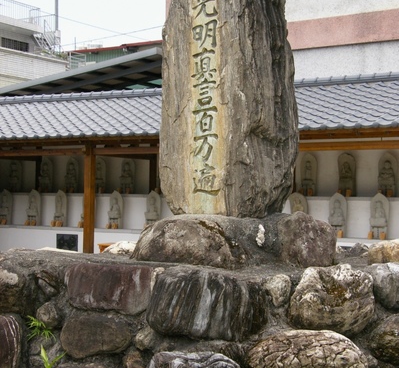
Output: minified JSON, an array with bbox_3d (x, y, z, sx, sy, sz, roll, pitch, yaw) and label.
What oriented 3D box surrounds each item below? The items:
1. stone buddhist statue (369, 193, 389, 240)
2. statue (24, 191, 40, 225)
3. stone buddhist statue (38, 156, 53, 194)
[{"bbox_3d":[2.514,0.457,12.094,0.250,0.650,0.160,0,0,30],"label":"stone buddhist statue"},{"bbox_3d":[-3.339,0.485,17.366,0.280,0.720,0.170,0,0,31],"label":"statue"},{"bbox_3d":[-2.641,-0.163,14.900,0.235,0.610,0.170,0,0,29],"label":"stone buddhist statue"}]

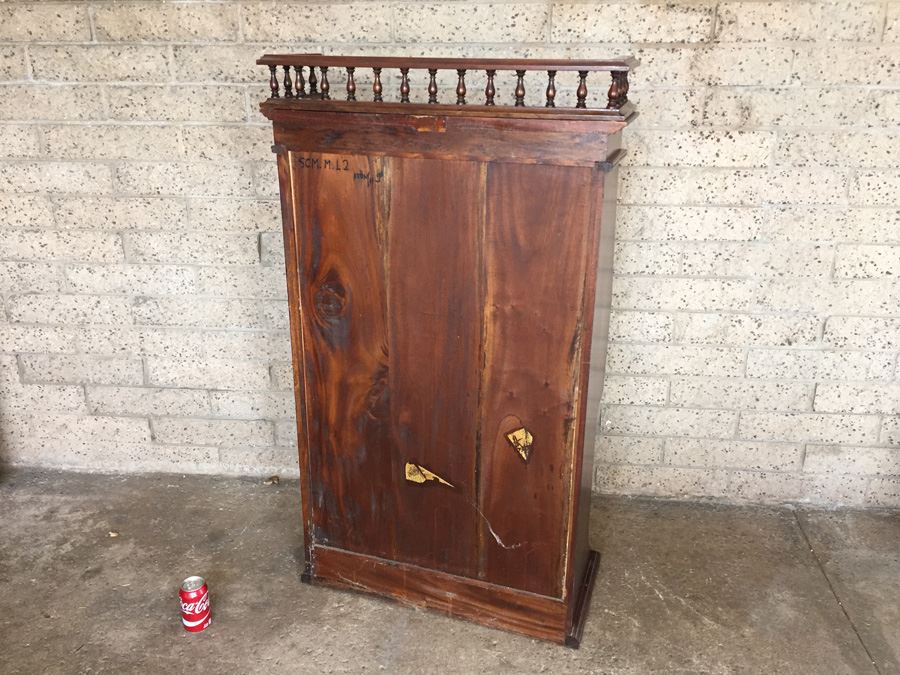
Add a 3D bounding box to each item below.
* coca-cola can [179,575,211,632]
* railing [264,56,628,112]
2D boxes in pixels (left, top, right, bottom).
[{"bbox_3d":[-0.612,0.645,1.818,0.066,0.122,0.066,-8,23,-21],"label":"coca-cola can"},{"bbox_3d":[-0.006,-0.516,1.520,0.738,0.097,0.217,7,22,17],"label":"railing"}]

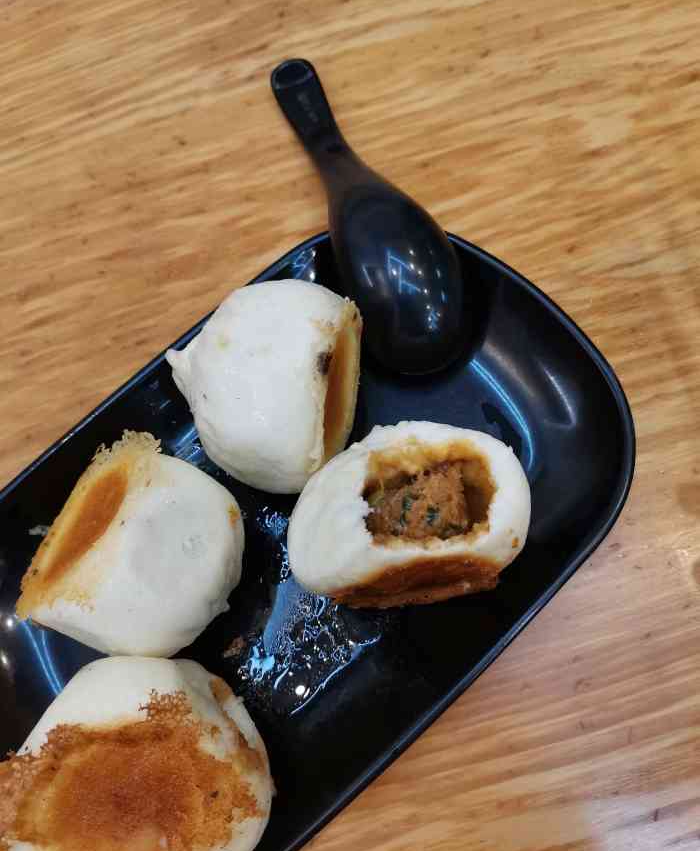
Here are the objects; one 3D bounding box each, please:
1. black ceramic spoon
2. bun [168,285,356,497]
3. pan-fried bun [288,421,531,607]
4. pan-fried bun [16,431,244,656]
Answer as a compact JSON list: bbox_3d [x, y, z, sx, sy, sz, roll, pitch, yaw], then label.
[{"bbox_3d":[0.005,-0.087,0.254,0.040,0.041,0.144,-22,79,1],"label":"black ceramic spoon"},{"bbox_3d":[-0.029,-0.014,0.224,0.056,0.062,0.069,12,73,5],"label":"bun"},{"bbox_3d":[0.016,0.024,0.205,0.069,0.062,0.050,-11,68,5],"label":"pan-fried bun"},{"bbox_3d":[-0.061,0.040,0.215,0.058,0.060,0.065,40,77,-25],"label":"pan-fried bun"}]

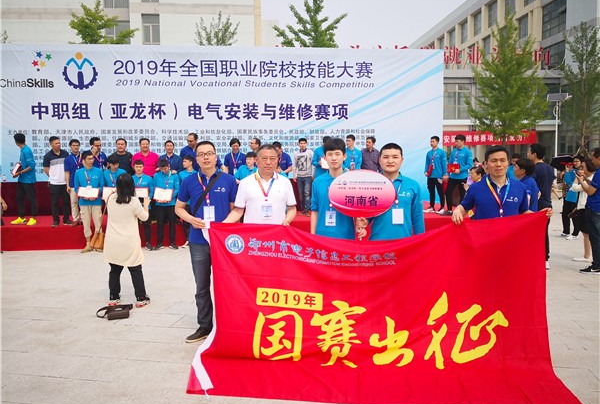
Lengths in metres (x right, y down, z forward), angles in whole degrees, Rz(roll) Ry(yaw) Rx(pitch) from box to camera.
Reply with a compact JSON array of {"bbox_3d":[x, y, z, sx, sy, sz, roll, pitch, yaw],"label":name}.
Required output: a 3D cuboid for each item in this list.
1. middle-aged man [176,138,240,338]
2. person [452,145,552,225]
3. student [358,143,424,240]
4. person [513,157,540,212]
[{"bbox_3d":[-0.790,0.343,4.049,0.540,1.734,0.450,-1,4,-3],"label":"middle-aged man"},{"bbox_3d":[1.608,0.383,3.776,0.720,1.674,0.450,1,5,16],"label":"person"},{"bbox_3d":[0.756,0.368,3.841,0.550,1.700,0.420,0,4,7],"label":"student"},{"bbox_3d":[2.812,0.257,5.839,0.360,1.592,0.480,2,5,27],"label":"person"}]

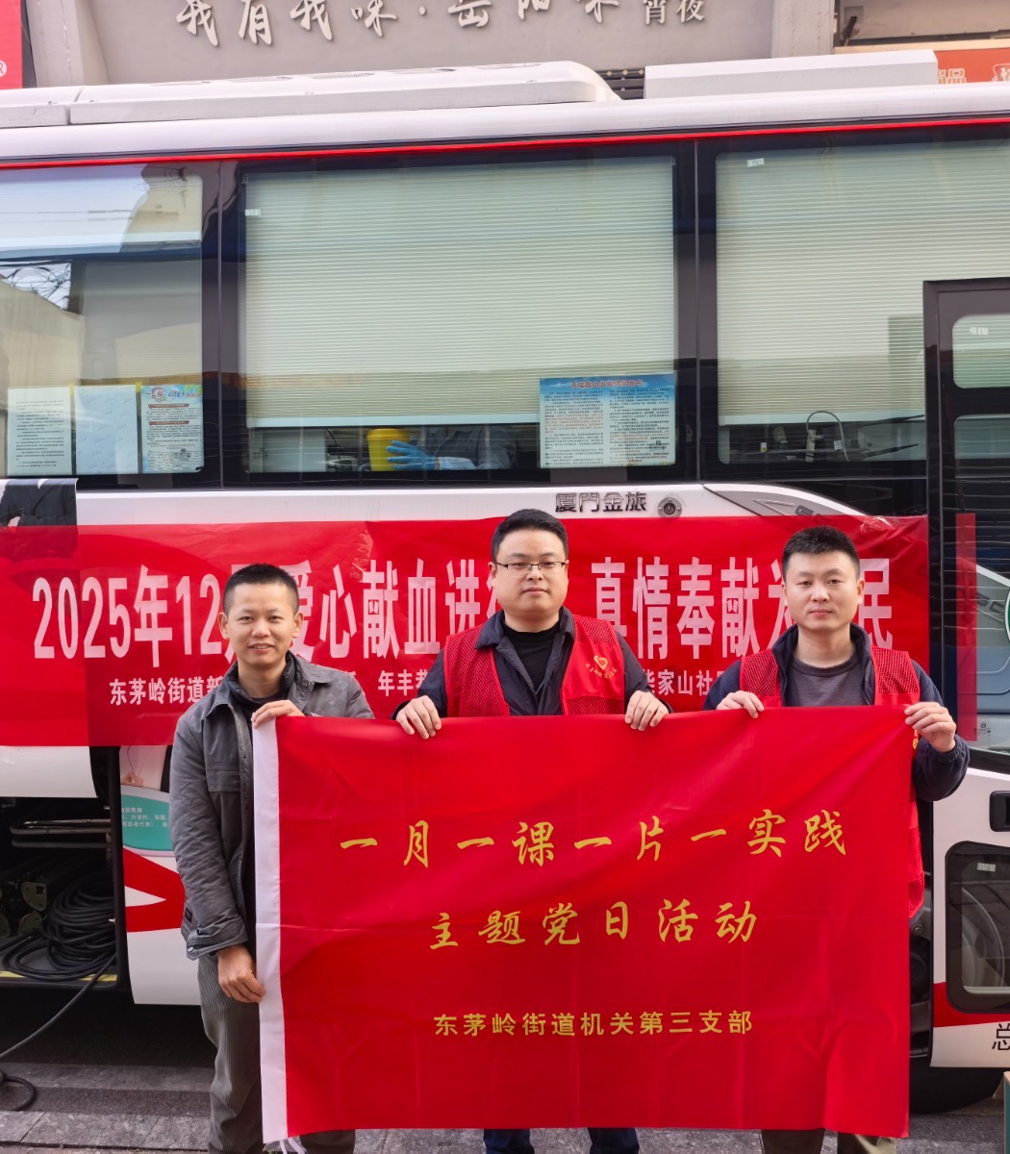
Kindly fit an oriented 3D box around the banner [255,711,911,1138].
[{"bbox_3d":[0.165,0.773,2.381,1.440,0.965,0.080,0,0,3],"label":"banner"}]

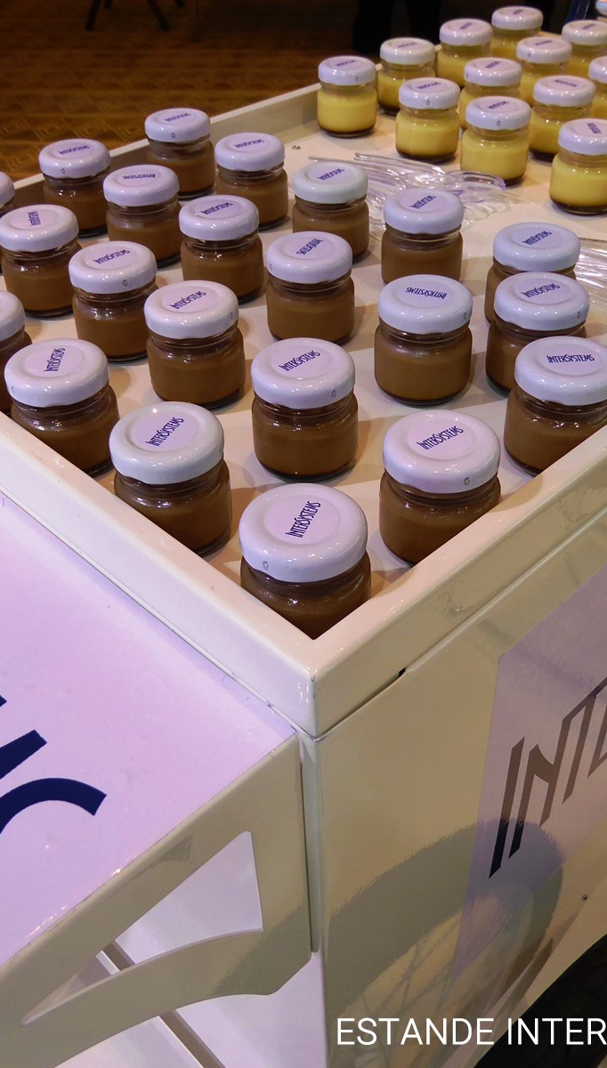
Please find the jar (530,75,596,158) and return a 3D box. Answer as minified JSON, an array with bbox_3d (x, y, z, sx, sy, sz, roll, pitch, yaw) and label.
[{"bbox_3d":[0.200,-0.323,0.799,0.048,0.052,0.048,-1,39,1],"label":"jar"}]

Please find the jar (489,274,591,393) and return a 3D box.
[{"bbox_3d":[0.116,-0.098,0.513,0.047,0.051,0.047,8,40,11],"label":"jar"}]

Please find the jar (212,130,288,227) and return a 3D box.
[{"bbox_3d":[-0.035,-0.242,0.708,0.048,0.054,0.048,-1,38,1],"label":"jar"}]

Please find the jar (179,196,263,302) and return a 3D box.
[{"bbox_3d":[-0.048,-0.165,0.599,0.047,0.051,0.047,-4,39,-3],"label":"jar"}]

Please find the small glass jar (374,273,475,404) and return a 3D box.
[{"bbox_3d":[0.060,-0.097,0.512,0.047,0.051,0.047,4,39,6],"label":"small glass jar"}]

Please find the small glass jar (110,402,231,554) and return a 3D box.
[{"bbox_3d":[-0.055,-0.022,0.433,0.048,0.052,0.048,-1,39,0],"label":"small glass jar"}]

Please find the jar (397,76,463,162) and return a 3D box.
[{"bbox_3d":[0.097,-0.322,0.801,0.048,0.052,0.048,-1,39,1],"label":"jar"}]

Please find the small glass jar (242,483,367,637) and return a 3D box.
[{"bbox_3d":[0.001,0.014,0.383,0.048,0.054,0.048,-1,38,1],"label":"small glass jar"}]

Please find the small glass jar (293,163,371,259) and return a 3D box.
[{"bbox_3d":[0.017,-0.203,0.651,0.047,0.052,0.047,-1,39,1],"label":"small glass jar"}]

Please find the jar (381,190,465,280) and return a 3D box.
[{"bbox_3d":[0.071,-0.174,0.619,0.048,0.052,0.048,-1,39,1],"label":"jar"}]

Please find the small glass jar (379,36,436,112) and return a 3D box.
[{"bbox_3d":[0.090,-0.398,0.896,0.048,0.052,0.048,-1,39,1],"label":"small glass jar"}]

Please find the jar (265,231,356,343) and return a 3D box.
[{"bbox_3d":[0.004,-0.135,0.571,0.048,0.054,0.048,-1,38,1],"label":"jar"}]

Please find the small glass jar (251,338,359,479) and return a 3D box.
[{"bbox_3d":[0.001,-0.057,0.473,0.048,0.054,0.048,-1,38,1],"label":"small glass jar"}]

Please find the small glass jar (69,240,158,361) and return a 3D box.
[{"bbox_3d":[-0.101,-0.127,0.560,0.047,0.052,0.047,-1,39,1],"label":"small glass jar"}]

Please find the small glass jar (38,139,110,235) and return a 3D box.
[{"bbox_3d":[-0.147,-0.228,0.678,0.047,0.051,0.047,-9,40,-9],"label":"small glass jar"}]

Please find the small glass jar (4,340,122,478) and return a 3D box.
[{"bbox_3d":[-0.111,-0.058,0.474,0.047,0.052,0.047,-1,39,1],"label":"small glass jar"}]

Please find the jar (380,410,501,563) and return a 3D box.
[{"bbox_3d":[0.056,-0.018,0.423,0.048,0.054,0.048,-1,38,1],"label":"jar"}]

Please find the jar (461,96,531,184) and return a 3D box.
[{"bbox_3d":[0.144,-0.294,0.768,0.048,0.054,0.048,-1,38,1],"label":"jar"}]

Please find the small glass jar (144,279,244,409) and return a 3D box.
[{"bbox_3d":[-0.053,-0.094,0.511,0.047,0.051,0.047,-1,39,1],"label":"small glass jar"}]

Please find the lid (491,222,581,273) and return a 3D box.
[{"bbox_3d":[0.127,-0.157,0.557,0.046,0.011,0.046,-1,39,1],"label":"lid"}]

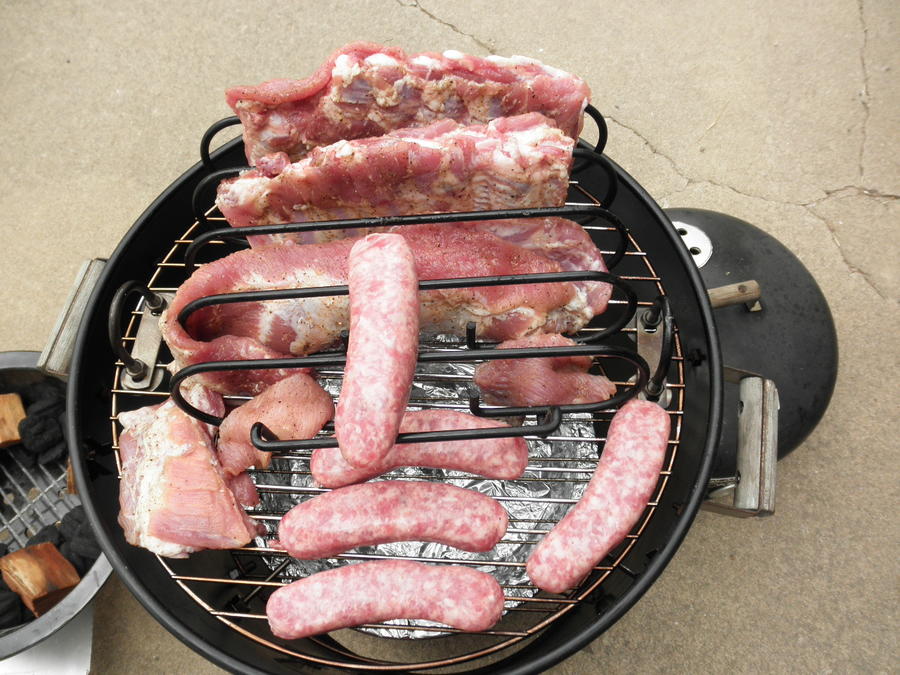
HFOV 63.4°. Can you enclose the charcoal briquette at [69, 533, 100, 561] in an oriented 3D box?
[{"bbox_3d":[-0.430,0.248,0.859,0.048,0.031,0.048,7,66,7],"label":"charcoal briquette"}]

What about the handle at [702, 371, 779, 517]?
[{"bbox_3d":[0.197,0.074,0.514,0.060,0.027,0.102,10,66,8],"label":"handle"}]

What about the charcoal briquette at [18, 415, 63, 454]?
[{"bbox_3d":[-0.511,0.121,0.908,0.049,0.032,0.049,-21,66,-6],"label":"charcoal briquette"}]

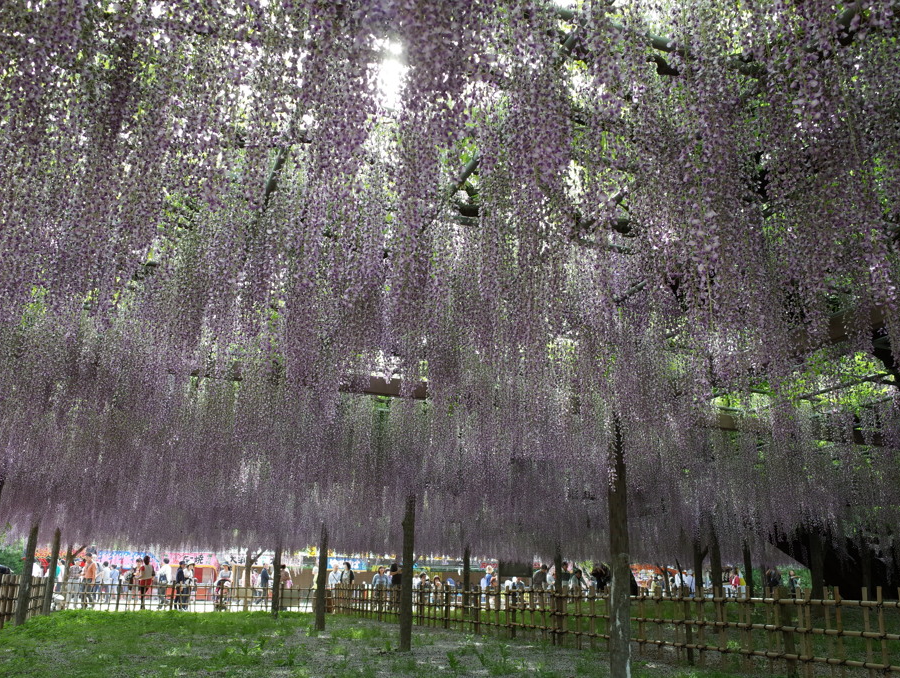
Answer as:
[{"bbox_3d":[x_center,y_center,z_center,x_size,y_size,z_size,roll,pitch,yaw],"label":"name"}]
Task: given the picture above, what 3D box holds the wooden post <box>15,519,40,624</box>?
[{"bbox_3d":[-7.933,4.237,14.984,0.175,2.300,0.175,1,-17,0],"label":"wooden post"}]

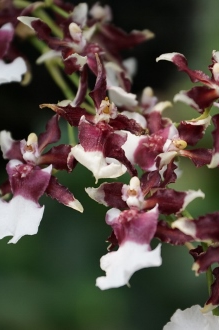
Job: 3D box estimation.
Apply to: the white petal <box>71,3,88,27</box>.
[{"bbox_3d":[-0.009,-0.043,0.530,0.005,0.007,0.005,0,0,0],"label":"white petal"}]

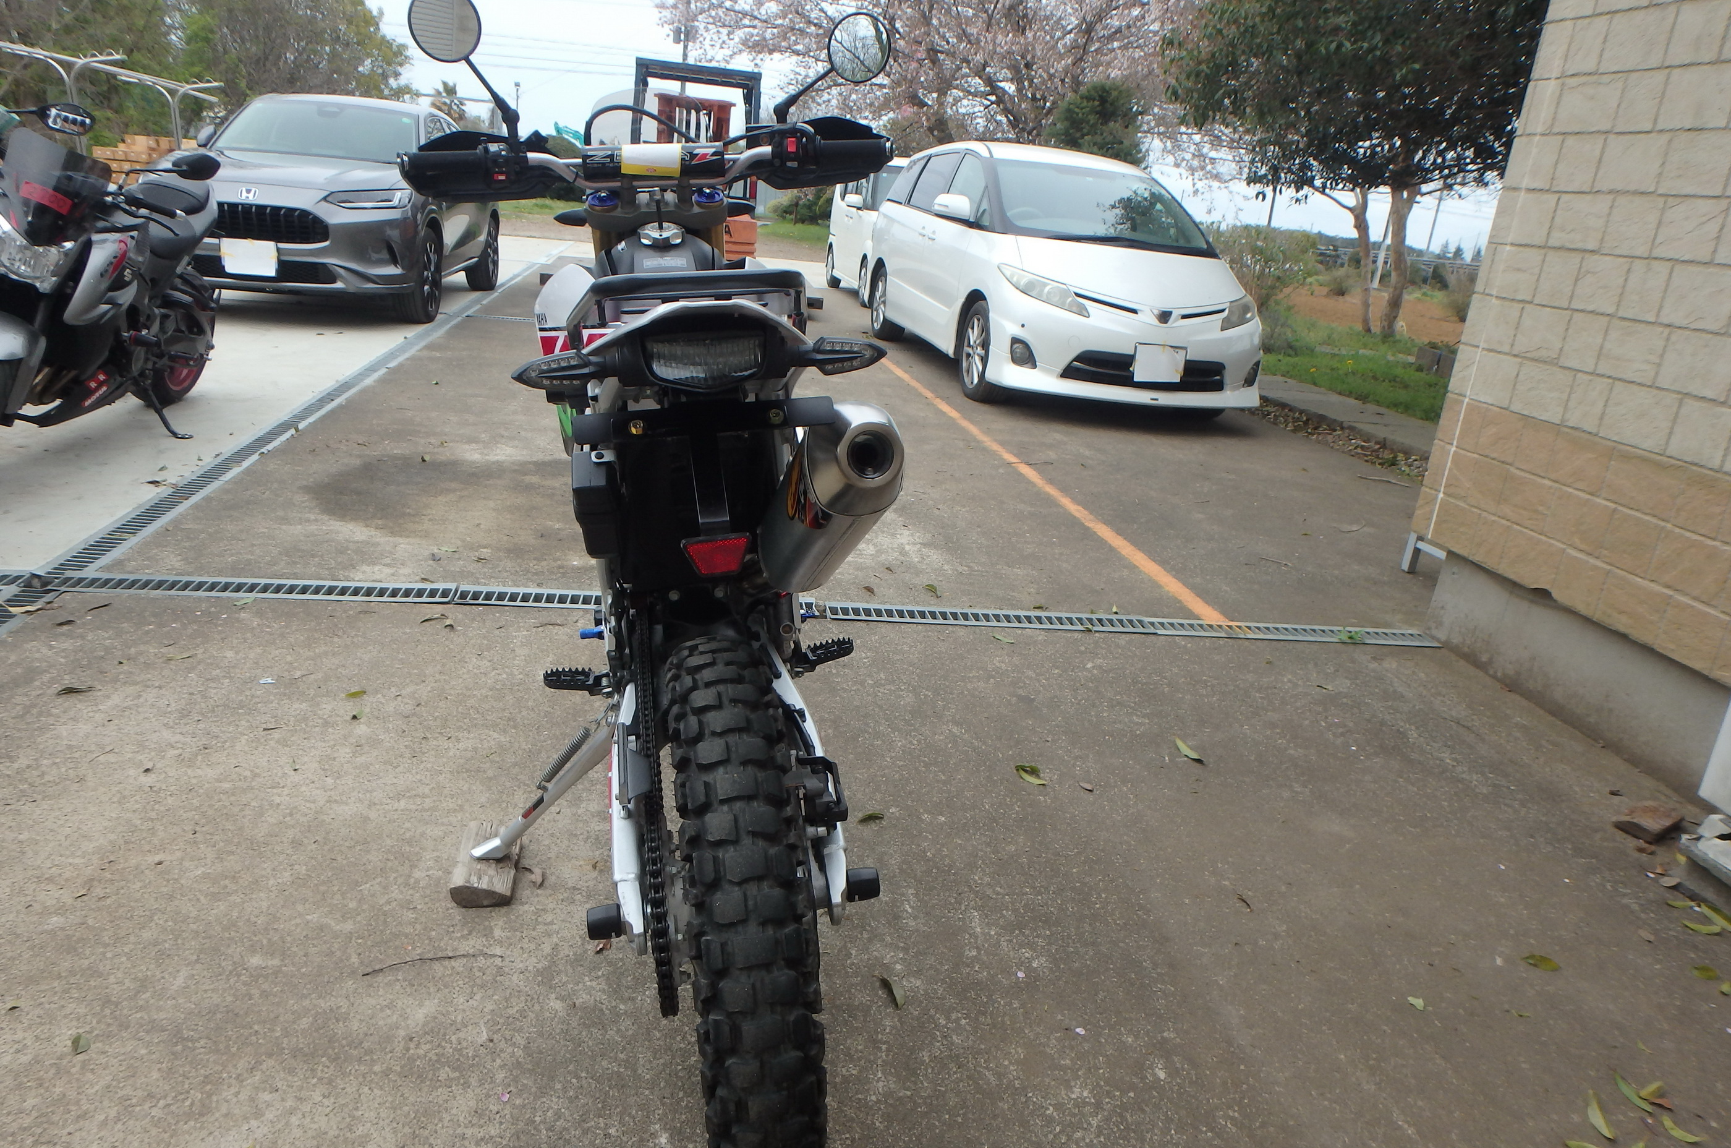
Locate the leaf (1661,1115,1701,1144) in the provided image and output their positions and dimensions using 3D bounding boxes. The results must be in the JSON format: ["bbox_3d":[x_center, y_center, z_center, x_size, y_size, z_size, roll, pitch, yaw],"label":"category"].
[{"bbox_3d":[1.153,0.784,1.486,0.022,0.010,0.050,-12,26,-42],"label":"leaf"}]

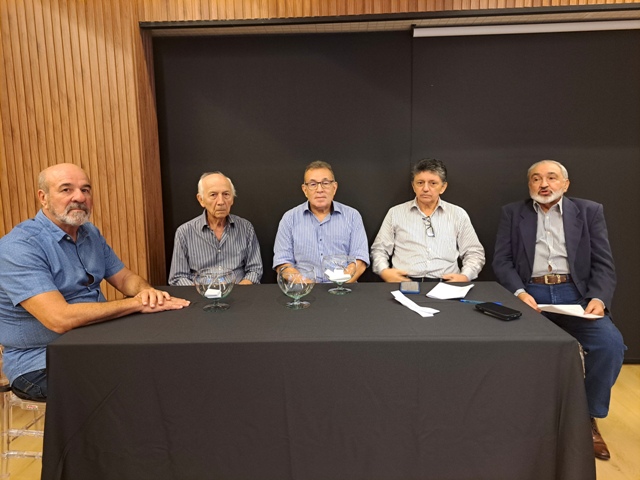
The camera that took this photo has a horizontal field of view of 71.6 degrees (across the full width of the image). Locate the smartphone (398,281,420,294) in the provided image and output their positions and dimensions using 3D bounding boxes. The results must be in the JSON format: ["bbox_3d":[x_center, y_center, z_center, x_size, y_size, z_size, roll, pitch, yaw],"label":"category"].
[{"bbox_3d":[0.400,0.210,1.962,0.077,0.011,0.160,0,7,11],"label":"smartphone"}]

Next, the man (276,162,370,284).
[{"bbox_3d":[0.018,0.285,2.153,0.520,1.340,0.700,-1,7,0],"label":"man"}]

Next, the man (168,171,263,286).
[{"bbox_3d":[-0.465,0.308,2.156,0.510,1.290,0.700,-3,8,-15],"label":"man"}]

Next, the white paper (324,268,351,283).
[{"bbox_3d":[0.075,0.150,1.935,0.110,0.055,0.090,-1,7,0],"label":"white paper"}]

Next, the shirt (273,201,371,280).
[{"bbox_3d":[0.010,0.074,2.263,0.500,0.570,0.310,-1,7,0],"label":"shirt"}]

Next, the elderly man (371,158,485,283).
[{"bbox_3d":[0.545,0.270,2.151,0.580,1.340,0.700,0,7,10],"label":"elderly man"}]

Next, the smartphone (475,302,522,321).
[{"bbox_3d":[0.635,0.251,1.585,0.080,0.018,0.152,-4,8,-24],"label":"smartphone"}]

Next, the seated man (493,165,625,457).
[{"bbox_3d":[1.105,0.269,2.121,0.620,1.330,0.740,2,8,19],"label":"seated man"}]

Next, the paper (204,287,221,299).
[{"bbox_3d":[-0.410,0.208,1.710,0.060,0.033,0.045,-1,7,0],"label":"paper"}]

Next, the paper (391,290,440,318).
[{"bbox_3d":[0.353,0.239,1.679,0.090,0.030,0.280,-3,8,-18],"label":"paper"}]

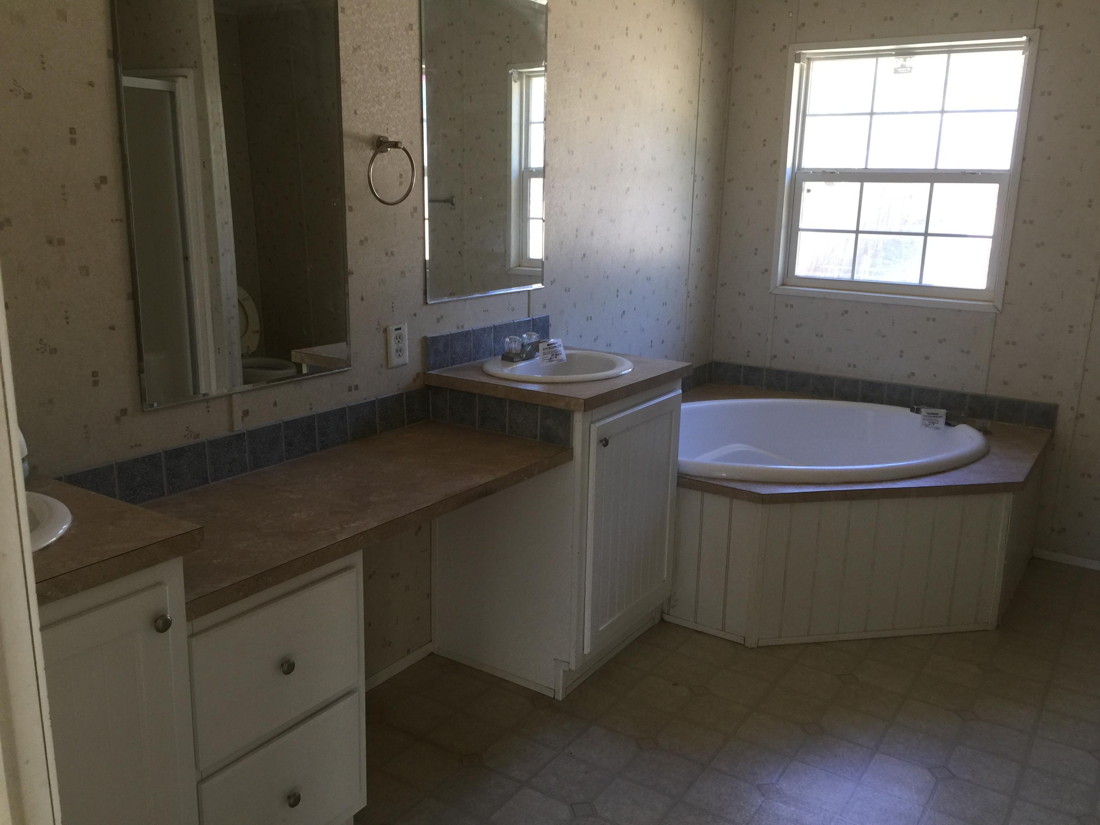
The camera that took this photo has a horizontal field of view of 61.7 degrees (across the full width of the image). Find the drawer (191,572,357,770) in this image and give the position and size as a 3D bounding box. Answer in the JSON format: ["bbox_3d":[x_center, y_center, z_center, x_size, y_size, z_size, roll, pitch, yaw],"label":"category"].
[{"bbox_3d":[-0.648,0.435,1.802,0.406,0.255,0.383,10,16,32],"label":"drawer"}]

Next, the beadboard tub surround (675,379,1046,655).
[{"bbox_3d":[0.978,0.359,3.533,1.474,0.541,1.493,10,16,32],"label":"beadboard tub surround"}]

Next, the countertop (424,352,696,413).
[{"bbox_3d":[0.050,-0.117,2.825,0.540,0.034,0.659,10,16,32],"label":"countertop"}]

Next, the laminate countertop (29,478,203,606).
[{"bbox_3d":[-0.958,0.216,1.331,0.543,0.034,0.656,10,16,32],"label":"laminate countertop"}]

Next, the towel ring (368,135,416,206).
[{"bbox_3d":[-0.421,-0.627,2.388,0.071,0.175,0.182,10,16,32],"label":"towel ring"}]

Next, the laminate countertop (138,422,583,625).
[{"bbox_3d":[-0.480,0.186,2.114,0.499,0.034,1.204,10,16,32],"label":"laminate countertop"}]

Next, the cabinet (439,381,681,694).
[{"bbox_3d":[0.029,0.322,2.909,0.543,0.861,0.601,10,16,32],"label":"cabinet"}]

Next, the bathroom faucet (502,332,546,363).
[{"bbox_3d":[-0.059,-0.202,2.880,0.113,0.077,0.151,10,16,32],"label":"bathroom faucet"}]

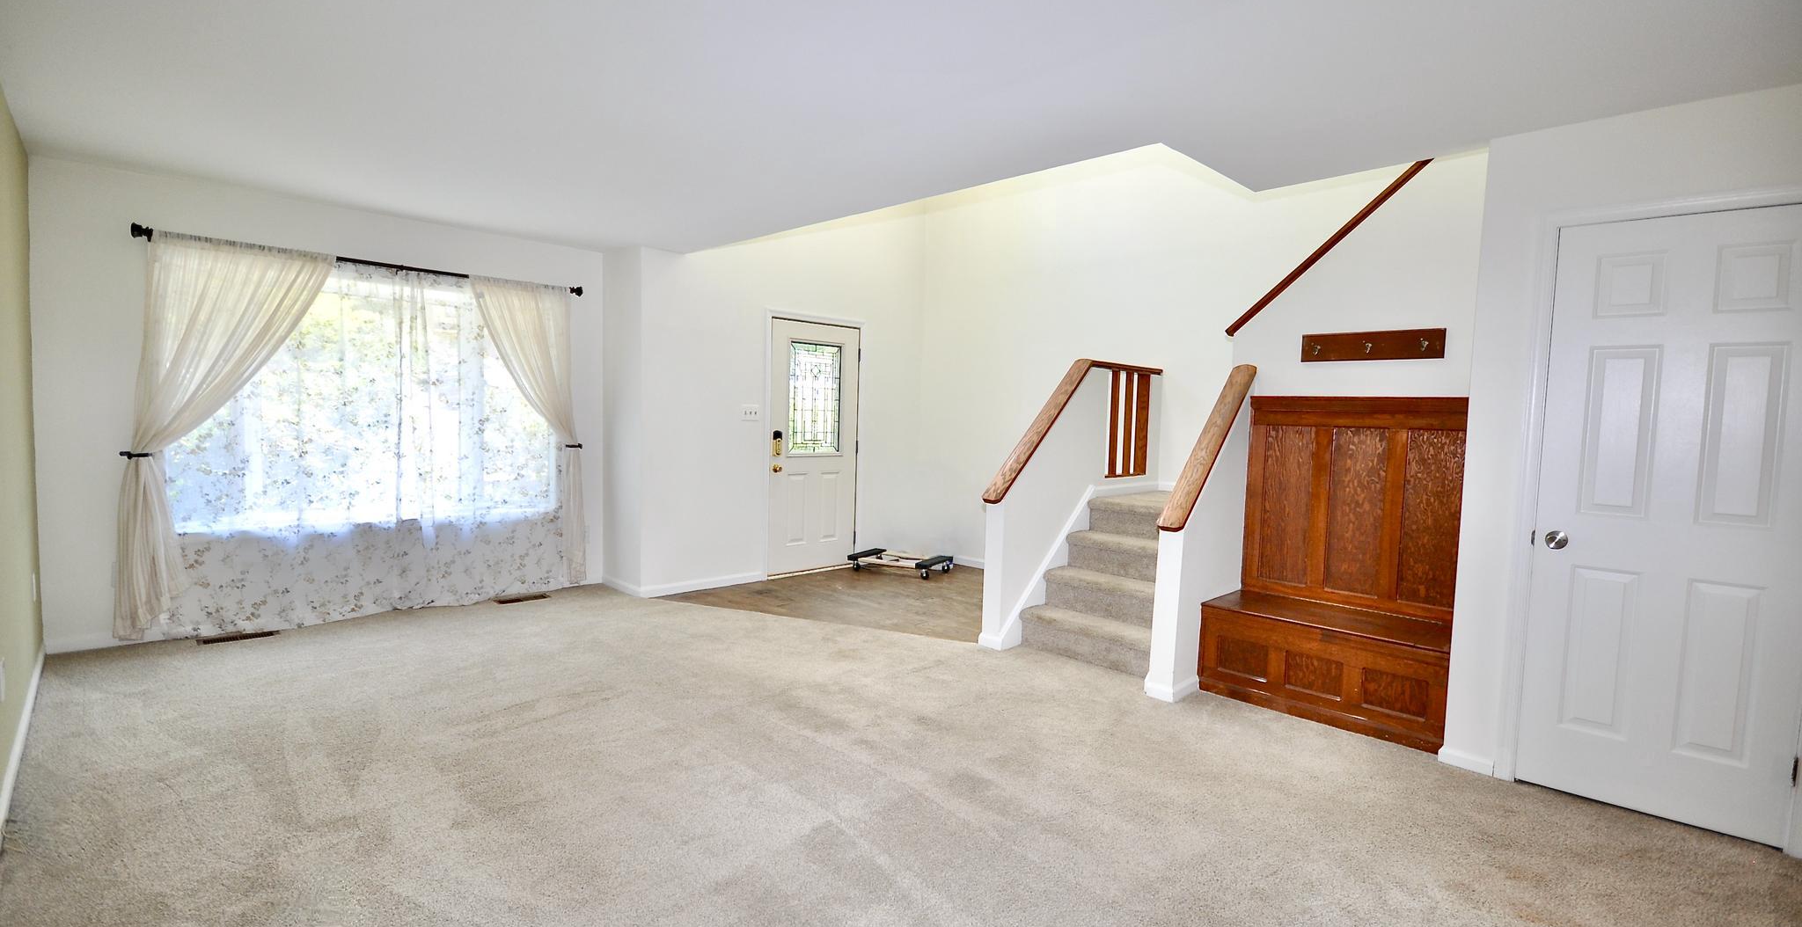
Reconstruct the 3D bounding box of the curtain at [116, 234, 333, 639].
[{"bbox_3d":[-3.673,-0.148,4.113,0.926,2.125,0.120,-1,5,-42],"label":"curtain"}]

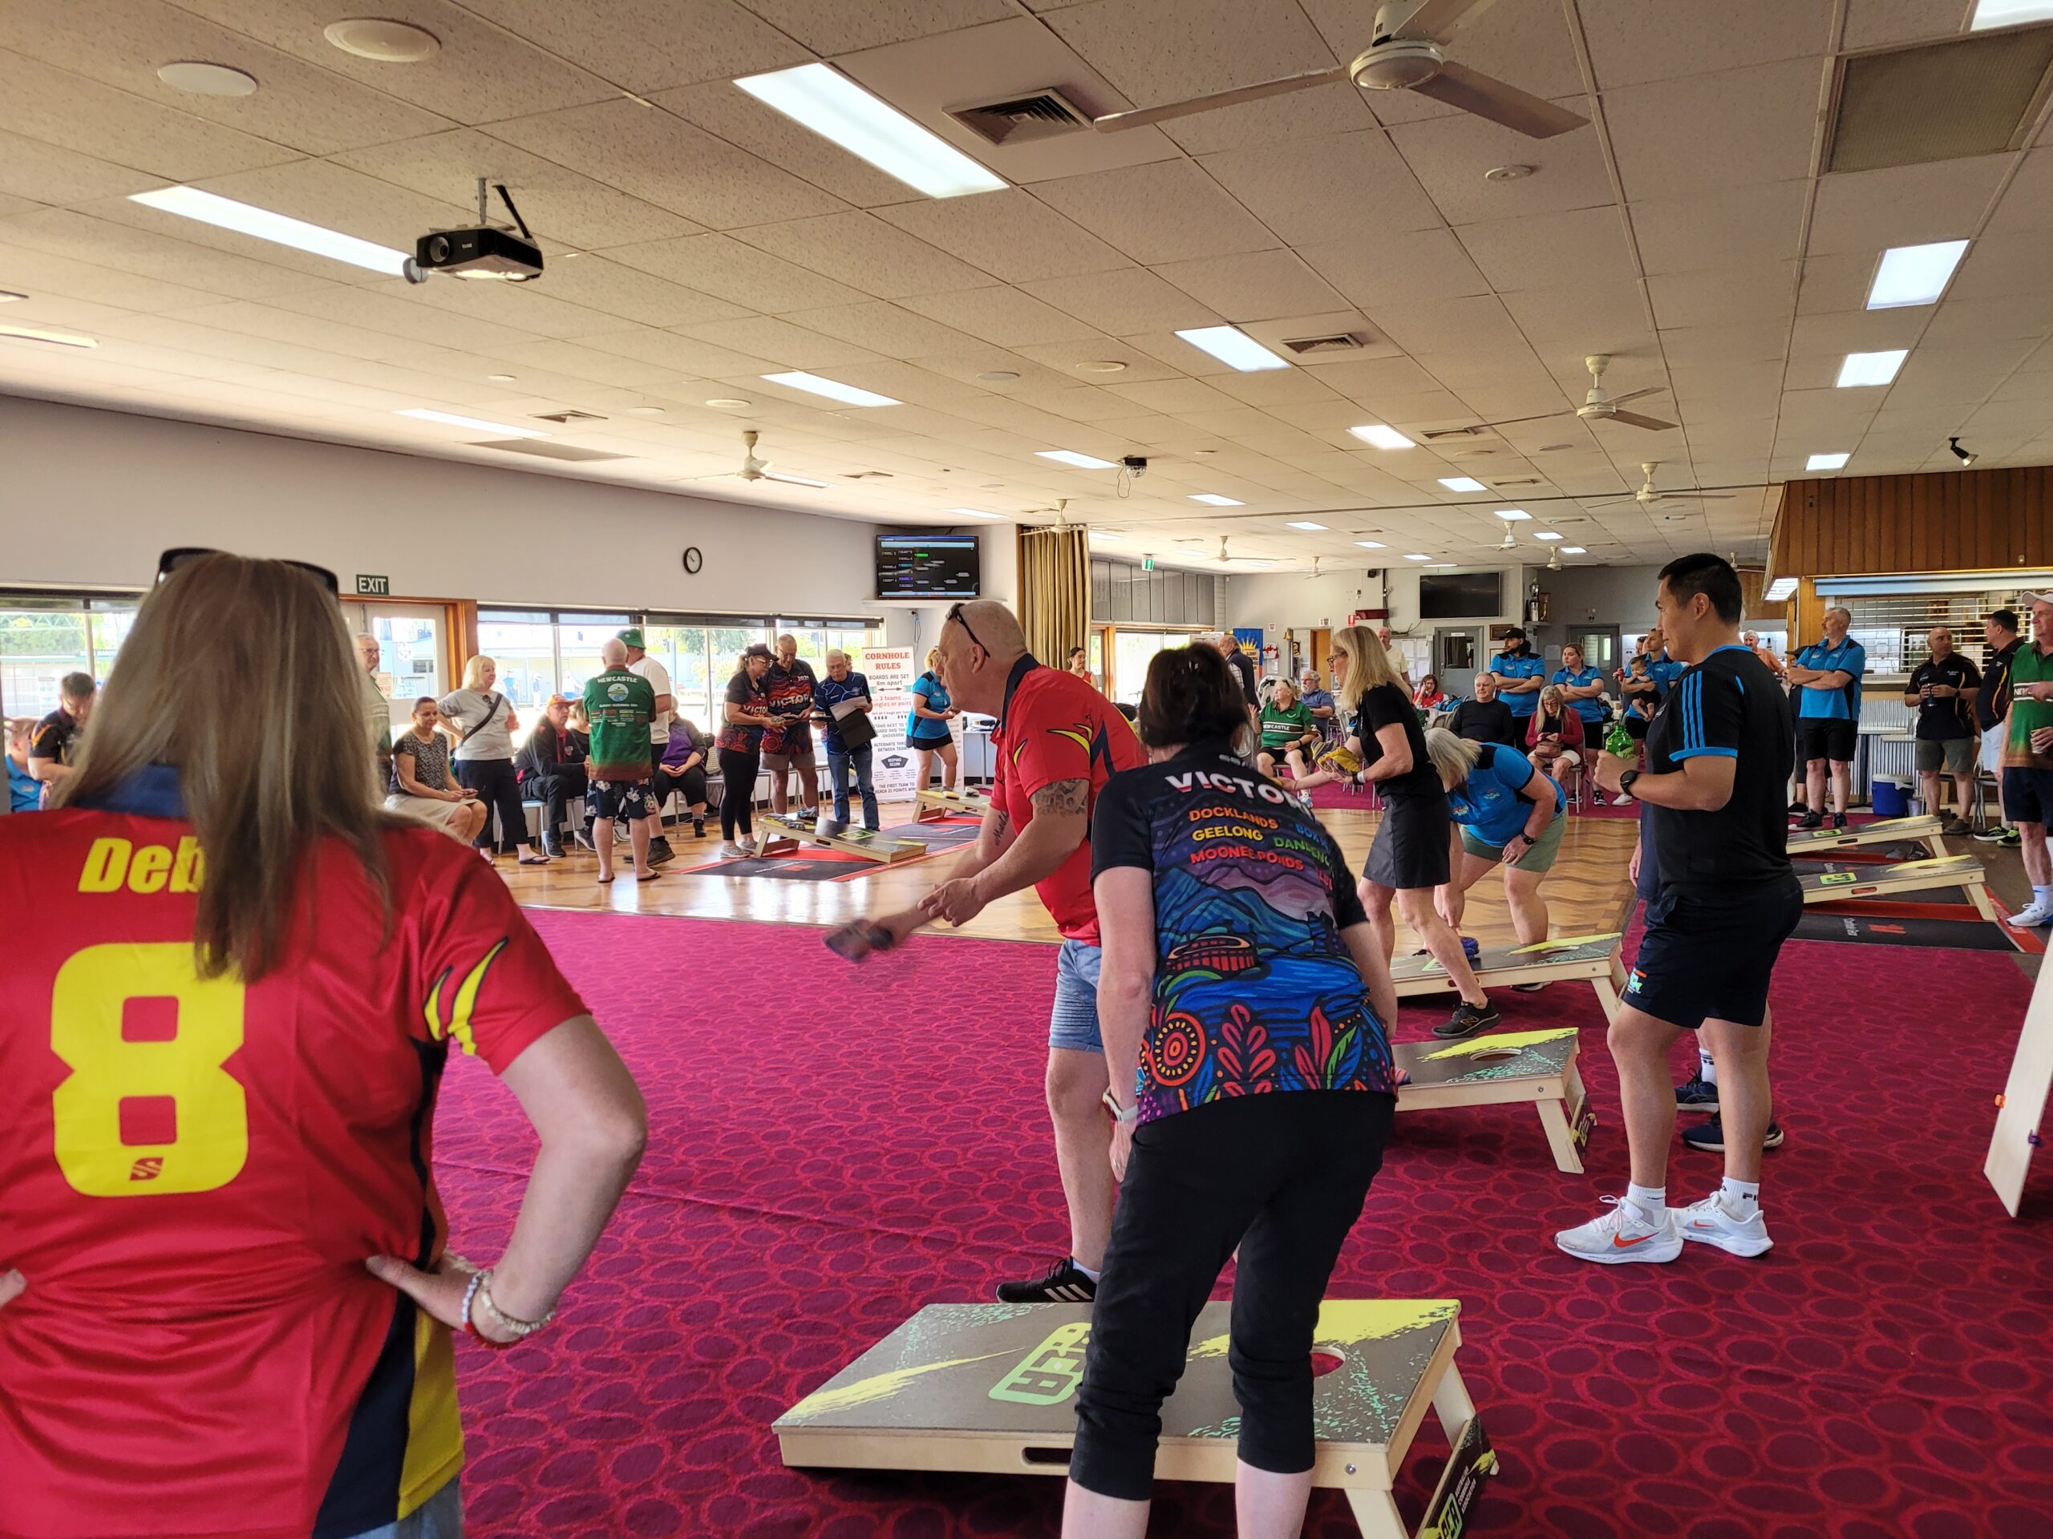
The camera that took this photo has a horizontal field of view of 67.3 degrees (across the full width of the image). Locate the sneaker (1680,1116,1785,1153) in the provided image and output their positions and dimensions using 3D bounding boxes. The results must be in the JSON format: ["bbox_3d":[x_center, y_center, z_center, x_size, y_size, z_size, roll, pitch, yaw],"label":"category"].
[{"bbox_3d":[2.192,1.111,4.782,0.302,0.114,0.112,-1,4,-1],"label":"sneaker"}]

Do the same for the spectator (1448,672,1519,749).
[{"bbox_3d":[4.131,-0.188,14.009,0.600,1.320,0.850,1,5,25],"label":"spectator"}]

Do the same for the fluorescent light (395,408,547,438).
[{"bbox_3d":[-3.553,-2.215,9.874,0.300,0.080,1.200,1,4,25],"label":"fluorescent light"}]

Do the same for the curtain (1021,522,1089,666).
[{"bbox_3d":[0.362,-1.298,18.190,0.880,3.080,0.250,1,4,25],"label":"curtain"}]

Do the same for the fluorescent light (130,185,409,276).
[{"bbox_3d":[-2.620,-1.957,5.596,0.290,0.070,1.200,1,5,25],"label":"fluorescent light"}]

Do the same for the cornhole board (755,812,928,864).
[{"bbox_3d":[-1.454,0.545,12.318,1.220,0.310,0.610,1,5,25],"label":"cornhole board"}]

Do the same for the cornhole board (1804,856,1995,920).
[{"bbox_3d":[5.016,0.682,9.198,1.250,0.310,0.610,1,5,26],"label":"cornhole board"}]

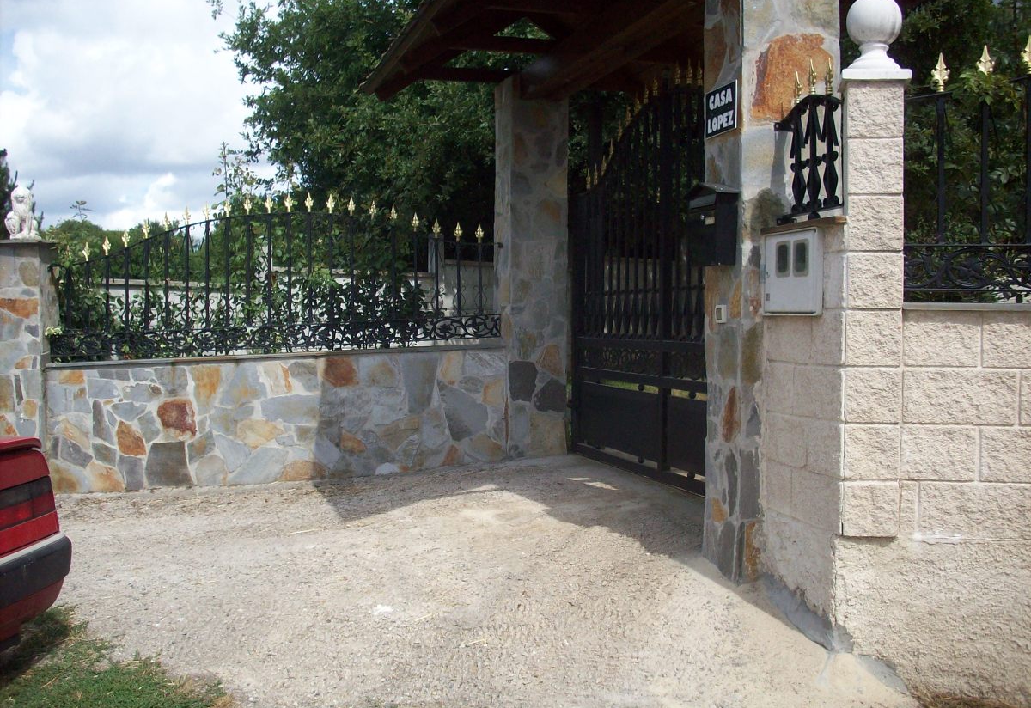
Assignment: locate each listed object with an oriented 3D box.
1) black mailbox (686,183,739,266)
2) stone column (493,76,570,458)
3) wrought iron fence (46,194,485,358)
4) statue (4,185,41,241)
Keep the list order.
[{"bbox_3d":[0.815,-0.525,4.546,0.115,0.320,0.265,0,2,-16],"label":"black mailbox"},{"bbox_3d":[0.111,-0.613,7.835,0.420,2.655,0.400,0,2,-16],"label":"stone column"},{"bbox_3d":[-1.783,-0.548,7.968,3.370,1.170,0.060,0,2,7],"label":"wrought iron fence"},{"bbox_3d":[-3.625,-1.034,8.124,0.230,0.410,0.280,0,2,-25],"label":"statue"}]

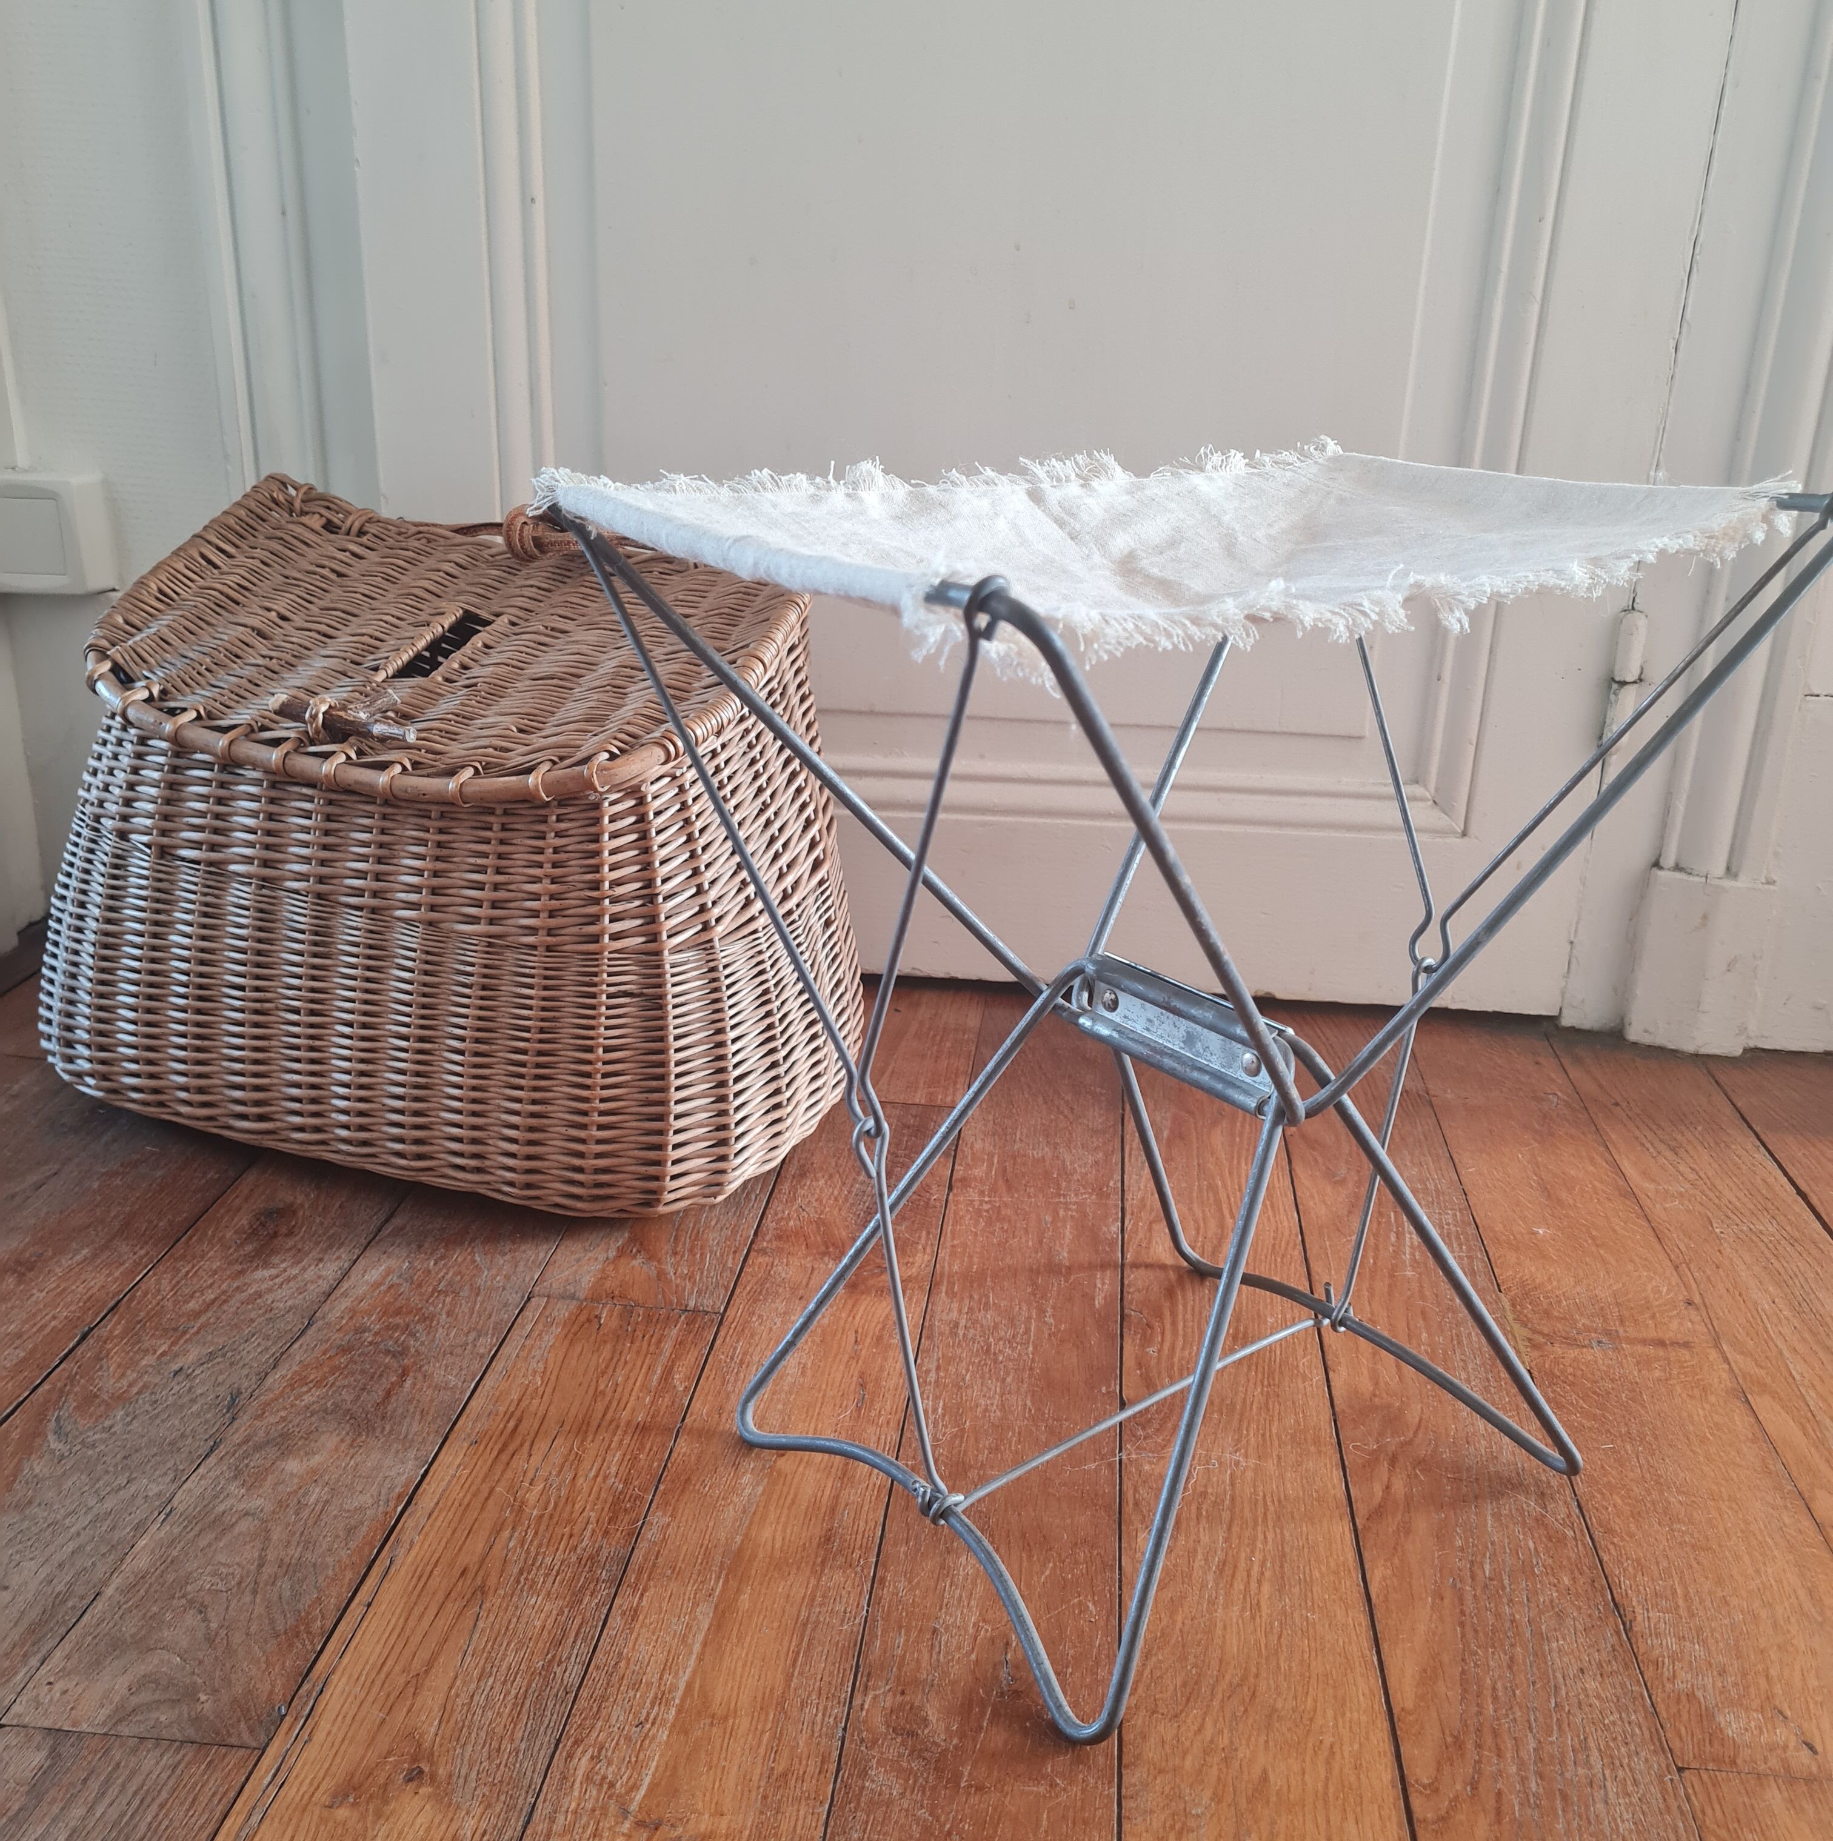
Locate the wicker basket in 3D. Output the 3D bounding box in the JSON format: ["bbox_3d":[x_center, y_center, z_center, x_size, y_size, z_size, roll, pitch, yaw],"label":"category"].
[{"bbox_3d":[-0.252,-0.055,1.063,0.420,0.325,0.250,10,23,21],"label":"wicker basket"}]

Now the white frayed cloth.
[{"bbox_3d":[0.107,-0.133,0.666,0.410,0.043,0.210,-16,28,-39],"label":"white frayed cloth"}]

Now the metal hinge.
[{"bbox_3d":[0.451,-0.148,1.165,0.019,0.098,0.020,4,21,5],"label":"metal hinge"}]

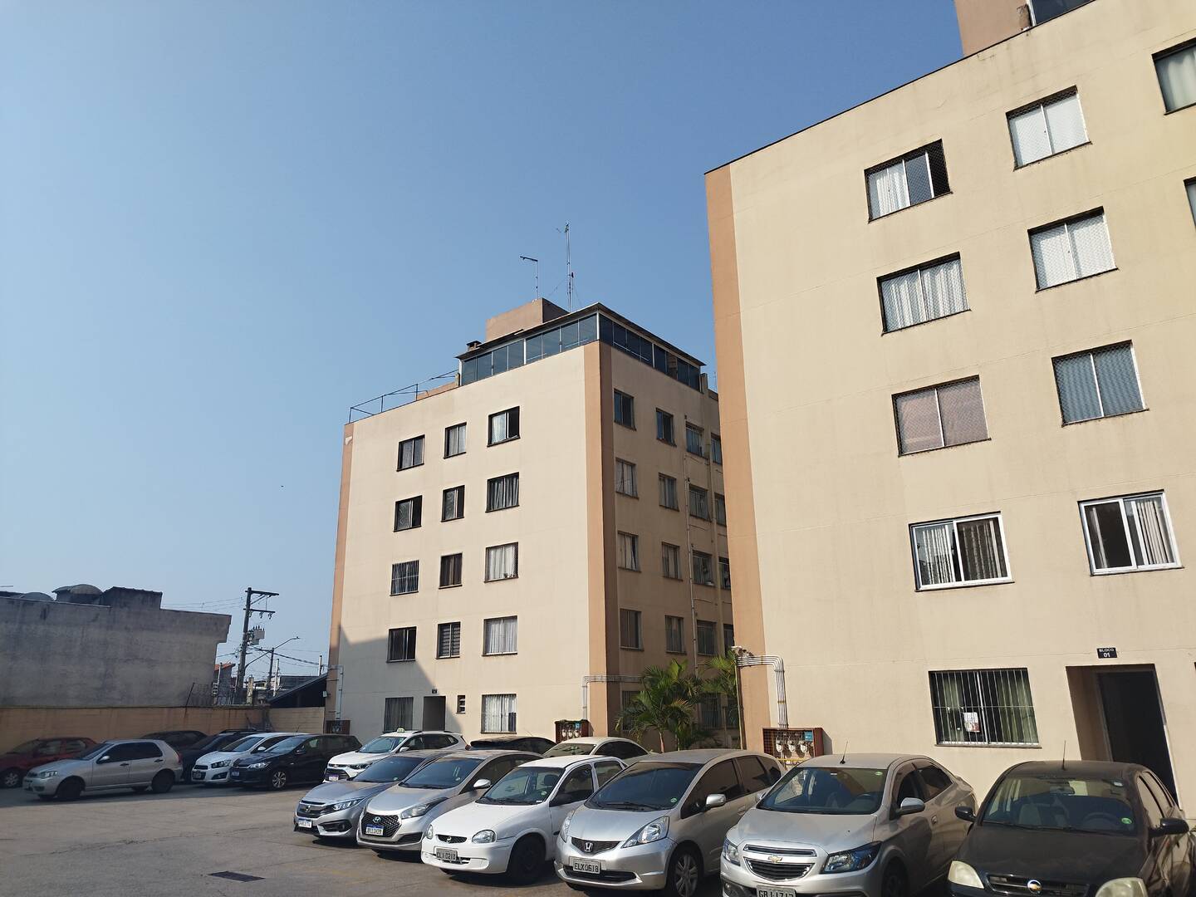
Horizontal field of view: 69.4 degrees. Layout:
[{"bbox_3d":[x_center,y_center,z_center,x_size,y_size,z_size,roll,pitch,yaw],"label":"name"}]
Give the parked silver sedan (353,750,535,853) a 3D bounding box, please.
[{"bbox_3d":[-1.928,5.662,13.958,1.690,1.470,4.100,-14,-22,35],"label":"parked silver sedan"}]

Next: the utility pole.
[{"bbox_3d":[-21.559,13.891,54.154,0.700,10.064,2.300,-14,-21,36],"label":"utility pole"}]

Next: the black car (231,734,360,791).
[{"bbox_3d":[-8.886,9.351,25.889,1.740,1.490,4.160,-14,-21,35],"label":"black car"}]

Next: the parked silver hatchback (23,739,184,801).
[{"bbox_3d":[-13.352,8.662,23.533,1.640,1.440,3.830,-14,-22,37],"label":"parked silver hatchback"}]

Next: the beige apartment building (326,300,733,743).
[{"bbox_3d":[-1.126,4.040,38.991,14.430,18.610,14.720,-14,-21,35],"label":"beige apartment building"}]

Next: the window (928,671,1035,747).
[{"bbox_3d":[6.474,4.383,14.591,1.579,1.207,0.120,-14,-21,36],"label":"window"}]

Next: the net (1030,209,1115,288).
[{"bbox_3d":[8.532,-3.586,15.582,1.235,1.243,0.080,-14,-22,36],"label":"net"}]

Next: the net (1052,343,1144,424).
[{"bbox_3d":[8.592,-1.099,14.826,1.235,1.243,0.120,-14,-22,36],"label":"net"}]

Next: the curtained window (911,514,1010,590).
[{"bbox_3d":[6.431,1.865,15.372,1.579,1.204,0.120,-14,-21,36],"label":"curtained window"}]

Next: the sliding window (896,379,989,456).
[{"bbox_3d":[6.388,-0.570,16.127,1.579,1.204,0.120,-14,-21,36],"label":"sliding window"}]

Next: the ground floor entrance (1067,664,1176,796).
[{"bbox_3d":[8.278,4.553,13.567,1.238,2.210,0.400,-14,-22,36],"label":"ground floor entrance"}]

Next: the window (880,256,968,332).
[{"bbox_3d":[6.346,-3.005,16.882,1.579,1.204,0.120,-14,-21,36],"label":"window"}]

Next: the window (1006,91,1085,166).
[{"bbox_3d":[8.375,-5.948,16.116,1.201,1.204,0.120,-14,-21,36],"label":"window"}]

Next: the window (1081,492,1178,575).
[{"bbox_3d":[8.501,1.357,13.850,1.201,1.204,0.120,-14,-21,36],"label":"window"}]

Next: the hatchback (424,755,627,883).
[{"bbox_3d":[-0.615,5.132,12.257,1.610,1.400,4.030,-15,-22,37],"label":"hatchback"}]

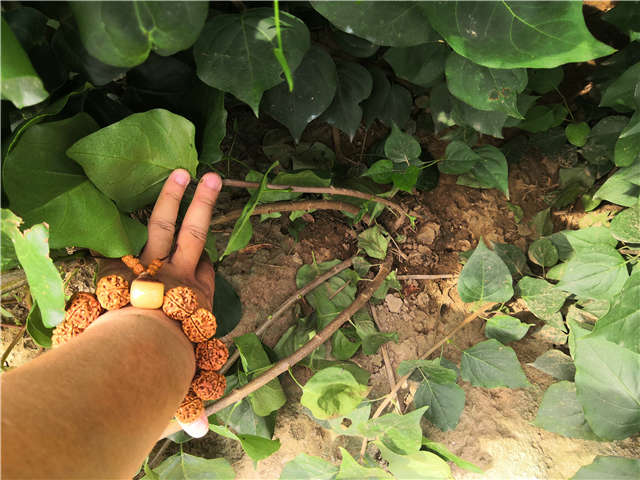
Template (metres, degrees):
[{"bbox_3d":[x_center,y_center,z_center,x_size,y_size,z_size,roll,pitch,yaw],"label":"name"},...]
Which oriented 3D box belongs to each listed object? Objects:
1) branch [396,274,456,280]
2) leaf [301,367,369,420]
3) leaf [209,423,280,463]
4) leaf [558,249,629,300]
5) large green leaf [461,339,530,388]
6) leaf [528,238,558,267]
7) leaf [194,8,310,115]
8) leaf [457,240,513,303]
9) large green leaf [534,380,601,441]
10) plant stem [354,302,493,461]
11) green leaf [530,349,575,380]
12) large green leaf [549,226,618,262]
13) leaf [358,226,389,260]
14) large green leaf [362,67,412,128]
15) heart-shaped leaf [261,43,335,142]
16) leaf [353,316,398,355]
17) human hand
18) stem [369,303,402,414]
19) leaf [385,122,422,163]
[{"bbox_3d":[0.112,0.040,0.527,0.065,0.006,0.006,0,50,0],"label":"branch"},{"bbox_3d":[0.013,0.132,0.430,0.054,0.020,0.044,10,51,8],"label":"leaf"},{"bbox_3d":[-0.063,0.168,0.415,0.056,0.022,0.028,9,51,7],"label":"leaf"},{"bbox_3d":[0.318,0.041,0.583,0.090,0.020,0.056,-19,60,-5],"label":"leaf"},{"bbox_3d":[0.162,0.114,0.460,0.065,0.015,0.045,26,55,20],"label":"large green leaf"},{"bbox_3d":[0.239,0.013,0.535,0.032,0.015,0.034,11,51,9],"label":"leaf"},{"bbox_3d":[-0.066,-0.178,0.500,0.108,0.100,0.025,3,26,-1],"label":"leaf"},{"bbox_3d":[0.195,0.037,0.598,0.065,0.020,0.079,4,66,9],"label":"leaf"},{"bbox_3d":[0.254,0.175,0.520,0.073,0.020,0.056,-24,59,-9],"label":"large green leaf"},{"bbox_3d":[0.117,0.138,0.537,0.028,0.015,0.244,39,60,24],"label":"plant stem"},{"bbox_3d":[0.257,0.137,0.546,0.054,0.020,0.036,1,59,6],"label":"green leaf"},{"bbox_3d":[0.273,0.006,0.520,0.063,0.020,0.040,17,52,14],"label":"large green leaf"},{"bbox_3d":[0.058,0.004,0.545,0.033,0.020,0.041,1,50,1],"label":"leaf"},{"bbox_3d":[0.086,-0.184,0.640,0.064,0.091,0.025,5,25,6],"label":"large green leaf"},{"bbox_3d":[-0.020,-0.182,0.620,0.092,0.132,0.025,6,22,-4],"label":"heart-shaped leaf"},{"bbox_3d":[0.053,0.091,0.475,0.045,0.020,0.037,6,50,5],"label":"leaf"},{"bbox_3d":[-0.118,0.048,0.380,0.085,0.080,0.190,4,88,6],"label":"human hand"},{"bbox_3d":[0.073,0.129,0.560,0.012,0.009,0.137,-9,54,-6],"label":"stem"},{"bbox_3d":[0.112,-0.137,0.706,0.052,0.020,0.062,-12,77,2],"label":"leaf"}]

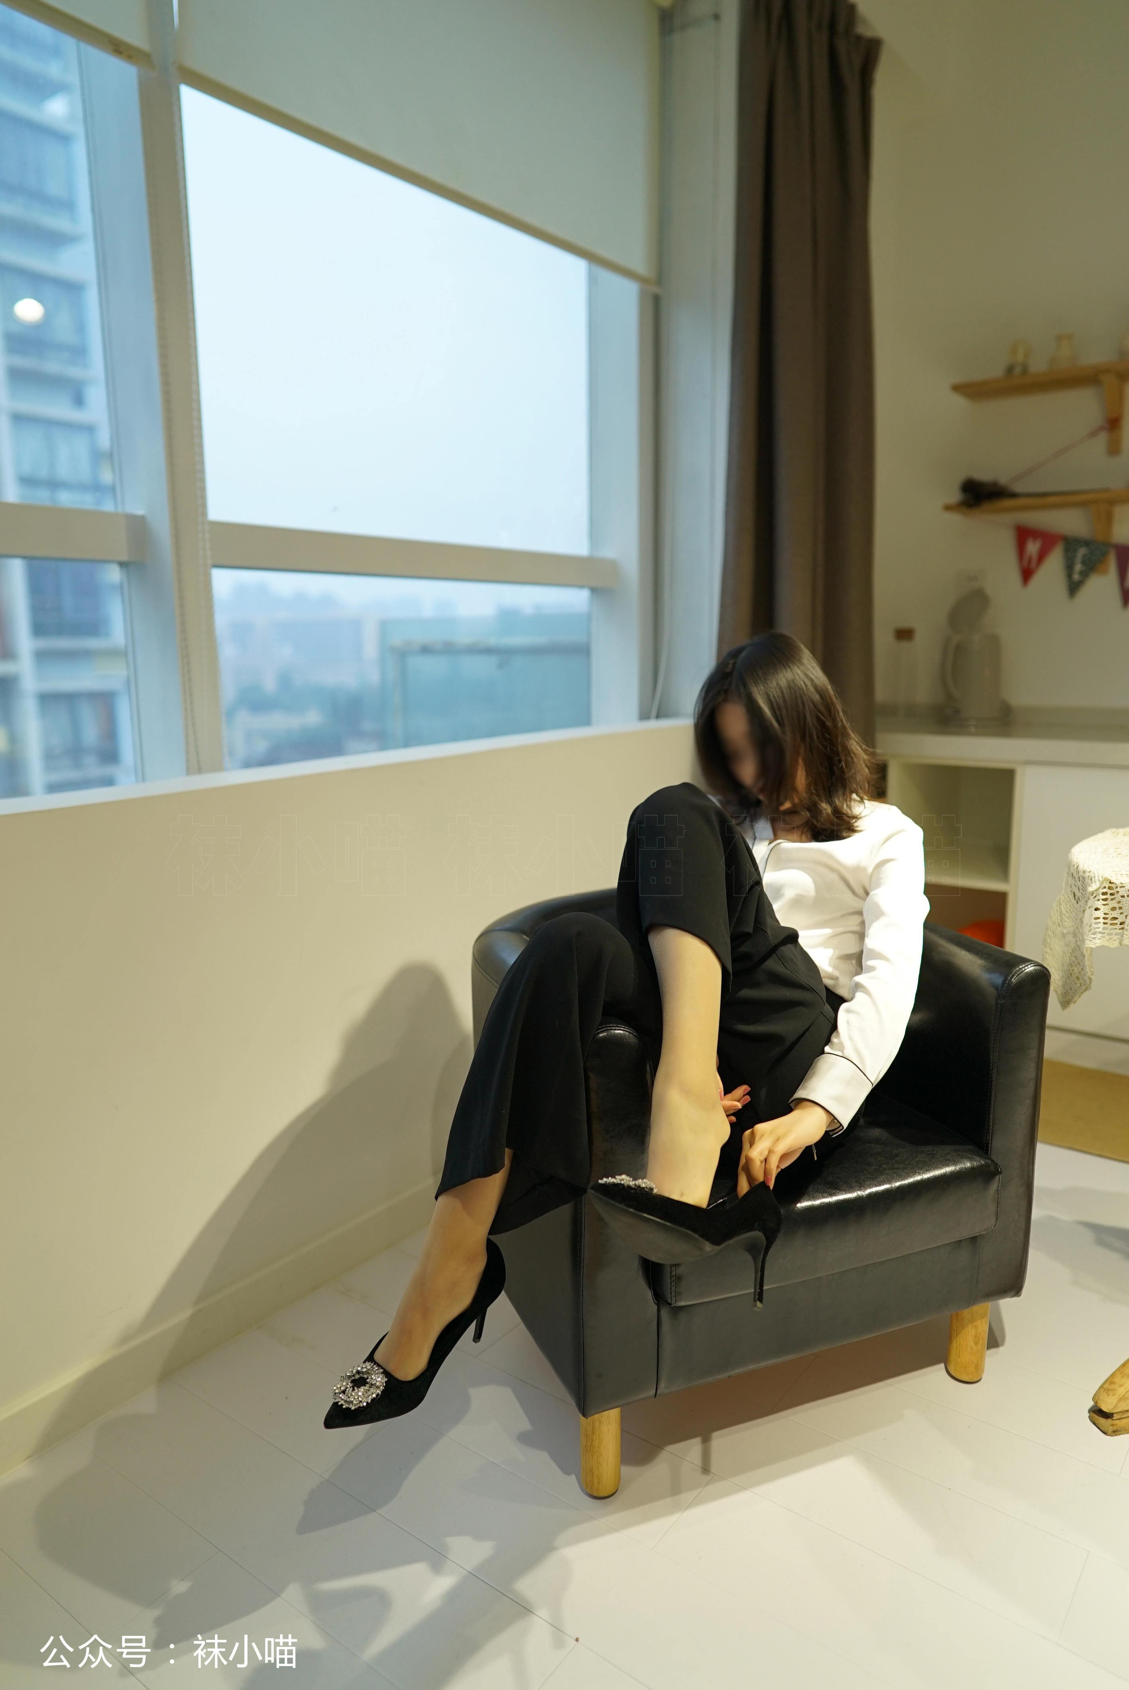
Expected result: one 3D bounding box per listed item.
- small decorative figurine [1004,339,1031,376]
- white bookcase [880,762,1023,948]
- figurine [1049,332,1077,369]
[{"bbox_3d":[1.203,-1.291,2.995,0.063,0.102,0.055,7,12,37],"label":"small decorative figurine"},{"bbox_3d":[1.145,0.096,3.114,0.345,0.696,0.509,7,13,37],"label":"white bookcase"},{"bbox_3d":[1.293,-1.278,2.925,0.068,0.103,0.066,7,12,37],"label":"figurine"}]

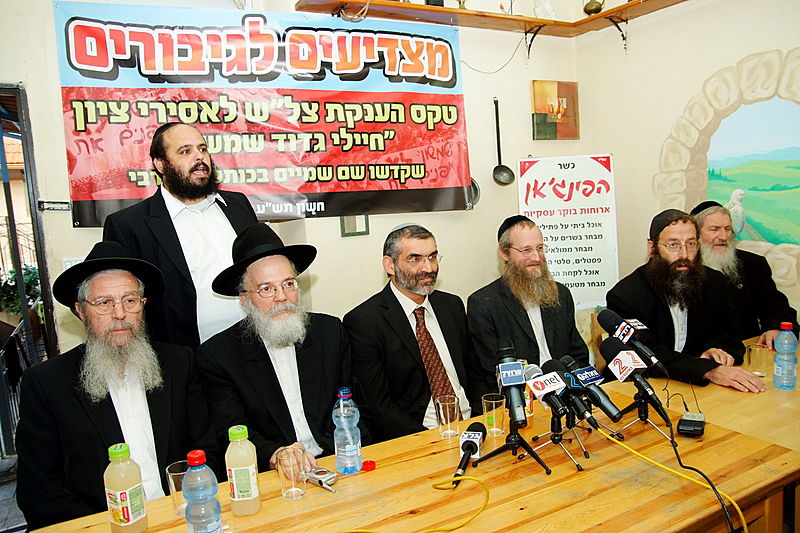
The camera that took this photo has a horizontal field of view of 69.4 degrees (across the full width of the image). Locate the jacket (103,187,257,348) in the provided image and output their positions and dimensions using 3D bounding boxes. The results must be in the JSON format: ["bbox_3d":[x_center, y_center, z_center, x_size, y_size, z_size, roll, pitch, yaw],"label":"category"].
[{"bbox_3d":[-0.763,0.082,2.059,0.520,0.740,0.310,-9,7,-40],"label":"jacket"}]

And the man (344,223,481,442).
[{"bbox_3d":[0.181,0.511,1.851,0.510,1.330,0.760,-8,6,-30],"label":"man"}]

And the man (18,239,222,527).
[{"bbox_3d":[-0.584,0.606,1.382,0.540,1.350,0.760,-8,6,-35],"label":"man"}]

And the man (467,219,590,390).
[{"bbox_3d":[0.589,0.465,1.989,0.510,1.330,0.760,-7,6,-25],"label":"man"}]

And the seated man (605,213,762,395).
[{"bbox_3d":[1.112,0.423,2.141,0.580,1.300,0.800,-6,5,-12],"label":"seated man"}]

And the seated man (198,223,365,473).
[{"bbox_3d":[-0.233,0.547,1.605,0.530,1.370,0.760,-8,6,-33],"label":"seated man"}]

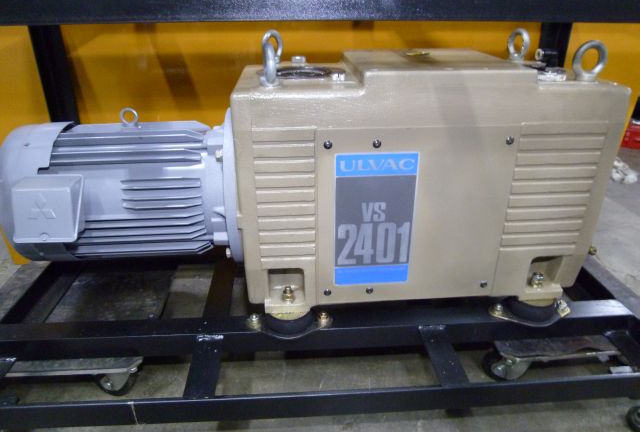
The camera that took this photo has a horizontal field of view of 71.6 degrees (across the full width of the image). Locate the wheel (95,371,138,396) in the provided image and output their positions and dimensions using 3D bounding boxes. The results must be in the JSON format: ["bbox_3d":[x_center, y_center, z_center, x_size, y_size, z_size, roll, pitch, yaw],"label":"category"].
[{"bbox_3d":[-0.390,0.310,0.854,0.070,0.070,0.027,-2,26,-3],"label":"wheel"}]

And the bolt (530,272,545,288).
[{"bbox_3d":[0.403,0.119,0.822,0.022,0.024,0.022,-2,26,-3],"label":"bolt"}]

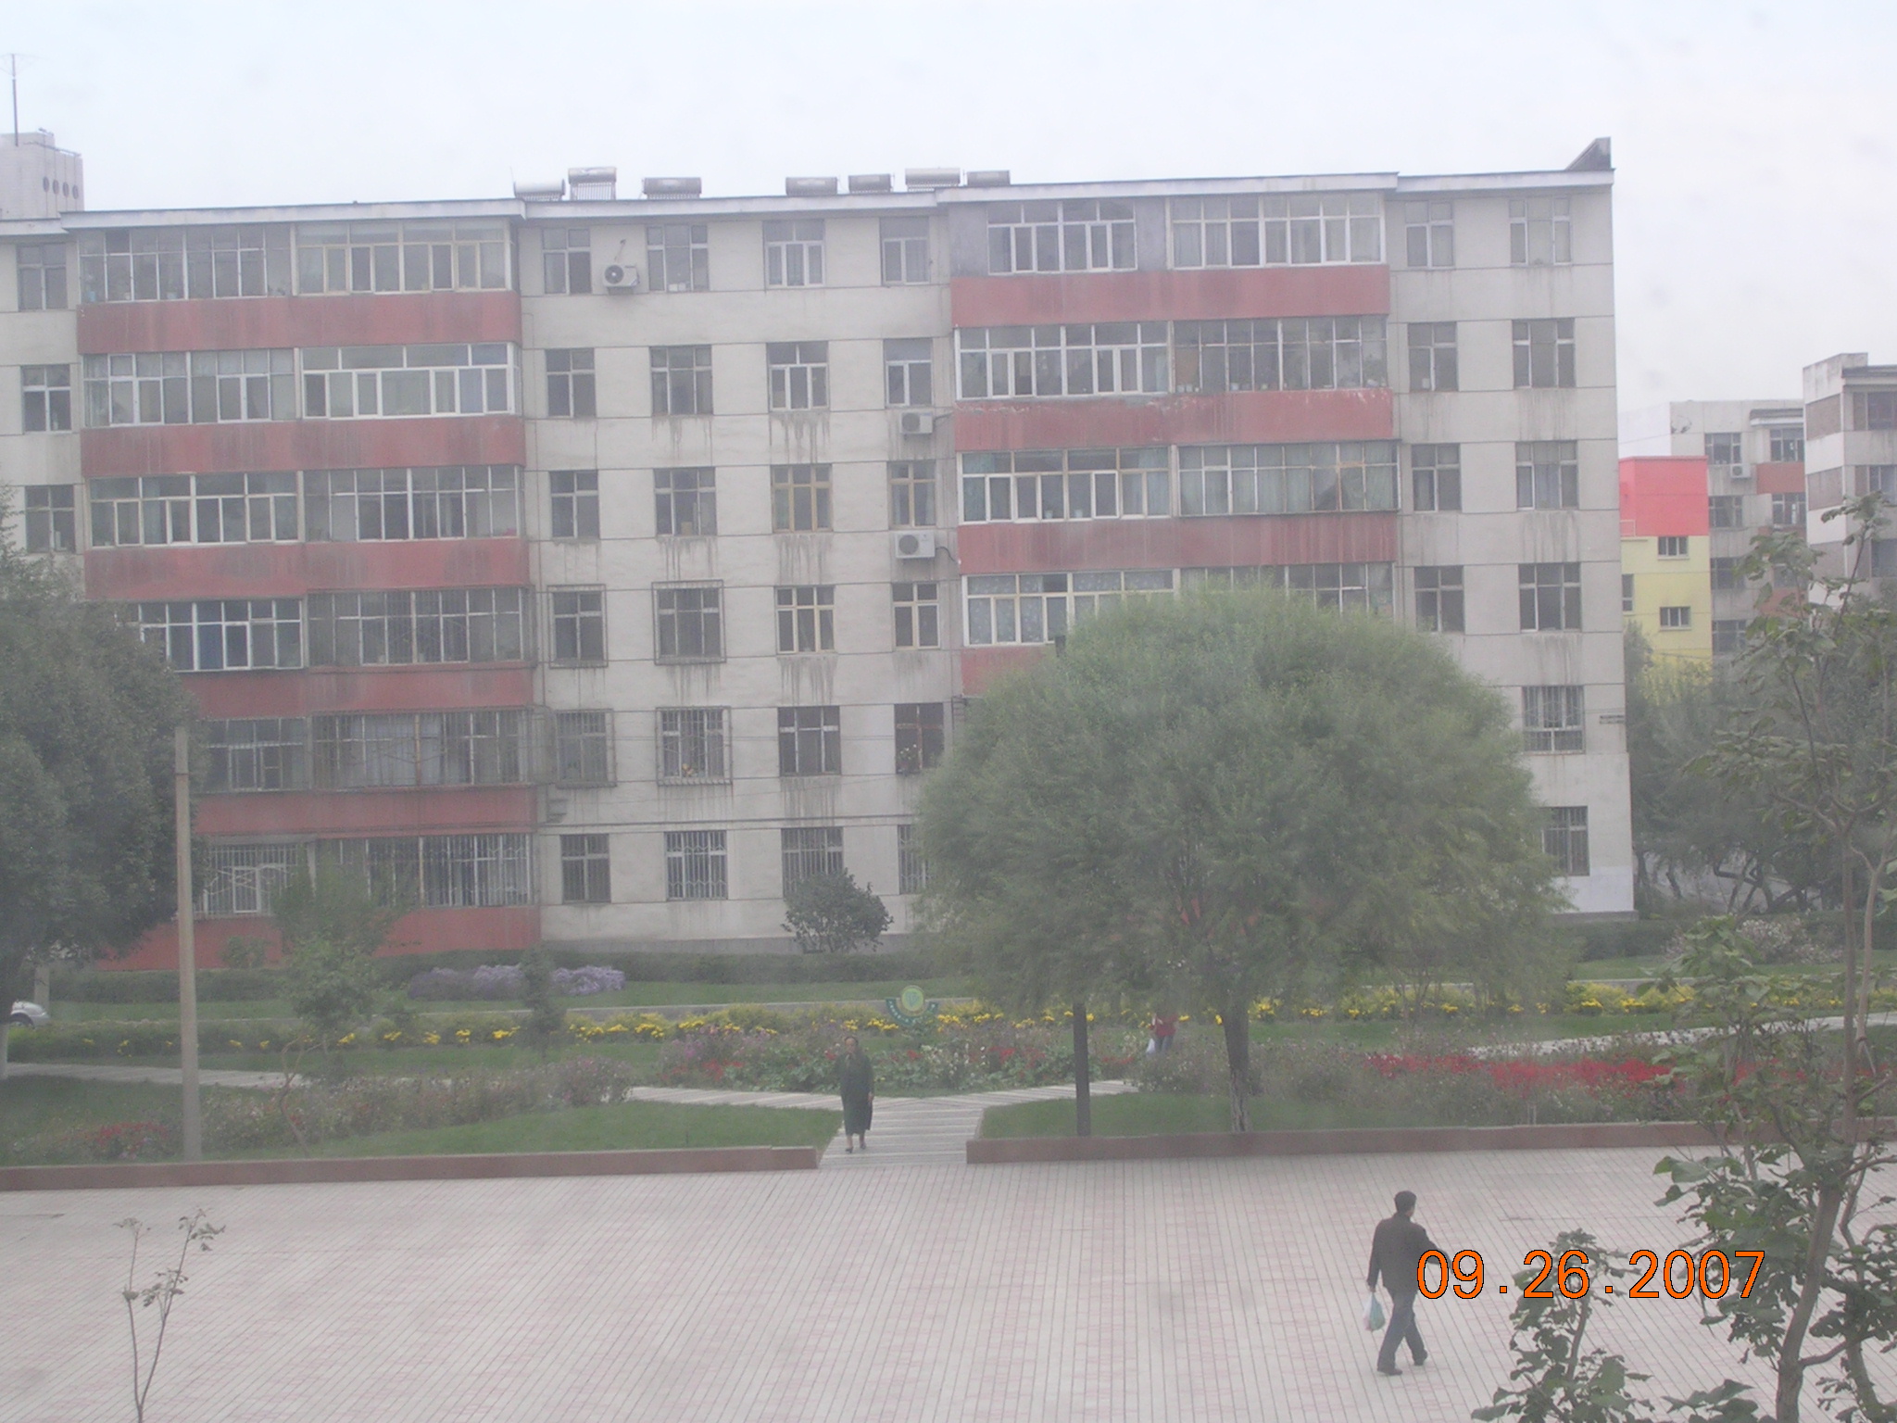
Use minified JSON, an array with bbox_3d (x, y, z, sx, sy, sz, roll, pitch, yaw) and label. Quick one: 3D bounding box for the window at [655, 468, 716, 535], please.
[{"bbox_3d":[-6.154,-4.906,110.250,1.412,1.554,0.150,-2,0,0],"label":"window"}]

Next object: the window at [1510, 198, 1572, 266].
[{"bbox_3d":[14.126,-11.433,112.384,1.450,1.576,0.150,-2,1,2],"label":"window"}]

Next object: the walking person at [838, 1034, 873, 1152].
[{"bbox_3d":[-1.289,5.250,64.906,0.500,1.585,0.380,-1,1,15],"label":"walking person"}]

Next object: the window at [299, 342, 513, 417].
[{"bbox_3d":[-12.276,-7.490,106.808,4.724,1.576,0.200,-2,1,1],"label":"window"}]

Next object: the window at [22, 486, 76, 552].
[{"bbox_3d":[-21.030,-4.487,110.175,1.239,1.489,0.150,-2,0,0],"label":"window"}]

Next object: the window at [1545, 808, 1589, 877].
[{"bbox_3d":[14.048,2.980,108.298,1.362,1.550,0.150,-2,1,1],"label":"window"}]

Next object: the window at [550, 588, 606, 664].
[{"bbox_3d":[-8.667,-1.993,110.248,1.232,1.767,0.150,-2,0,0],"label":"window"}]

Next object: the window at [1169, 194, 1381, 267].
[{"bbox_3d":[7.389,-10.892,106.806,4.756,1.545,0.150,-2,1,1],"label":"window"}]

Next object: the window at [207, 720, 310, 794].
[{"bbox_3d":[-17.225,1.047,109.116,4.791,1.647,0.200,-2,0,0],"label":"window"}]

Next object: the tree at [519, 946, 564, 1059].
[{"bbox_3d":[-7.053,5.106,82.000,0.780,1.930,0.780,-2,1,1],"label":"tree"}]

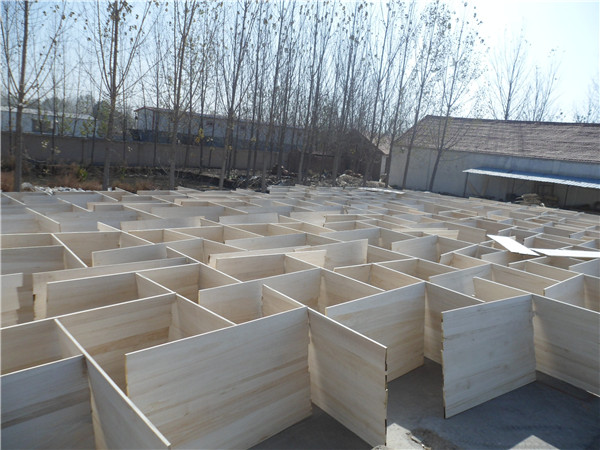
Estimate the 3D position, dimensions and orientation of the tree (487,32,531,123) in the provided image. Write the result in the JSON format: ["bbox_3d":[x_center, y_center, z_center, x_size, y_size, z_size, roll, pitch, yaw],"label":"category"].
[{"bbox_3d":[18.400,-9.960,41.050,3.800,14.480,3.800,9,9,22],"label":"tree"}]

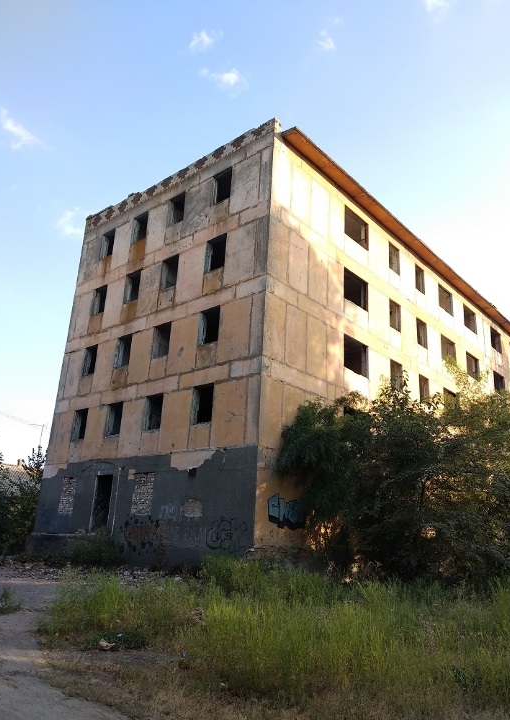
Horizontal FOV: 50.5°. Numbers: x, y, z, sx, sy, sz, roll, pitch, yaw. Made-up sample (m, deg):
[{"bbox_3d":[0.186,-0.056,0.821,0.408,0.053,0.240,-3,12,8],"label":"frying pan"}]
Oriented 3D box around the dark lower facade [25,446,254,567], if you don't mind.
[{"bbox_3d":[-4.672,5.412,19.765,12.784,3.774,0.350,-12,-23,40],"label":"dark lower facade"}]

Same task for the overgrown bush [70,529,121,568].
[{"bbox_3d":[-5.635,6.663,19.167,2.000,1.420,1.500,-12,-23,40],"label":"overgrown bush"}]

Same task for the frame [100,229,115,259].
[{"bbox_3d":[-6.974,-5.440,25.977,0.997,1.353,0.200,-12,-23,40],"label":"frame"}]

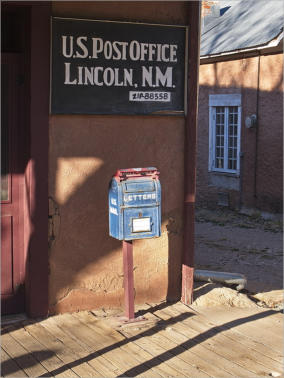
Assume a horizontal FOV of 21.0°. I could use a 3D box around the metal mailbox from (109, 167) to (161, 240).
[{"bbox_3d":[-0.053,0.104,5.790,0.340,0.520,0.200,-4,8,-24],"label":"metal mailbox"}]

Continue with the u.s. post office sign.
[{"bbox_3d":[-0.159,-0.949,6.034,1.180,0.720,0.035,-2,8,-27],"label":"u.s. post office sign"}]

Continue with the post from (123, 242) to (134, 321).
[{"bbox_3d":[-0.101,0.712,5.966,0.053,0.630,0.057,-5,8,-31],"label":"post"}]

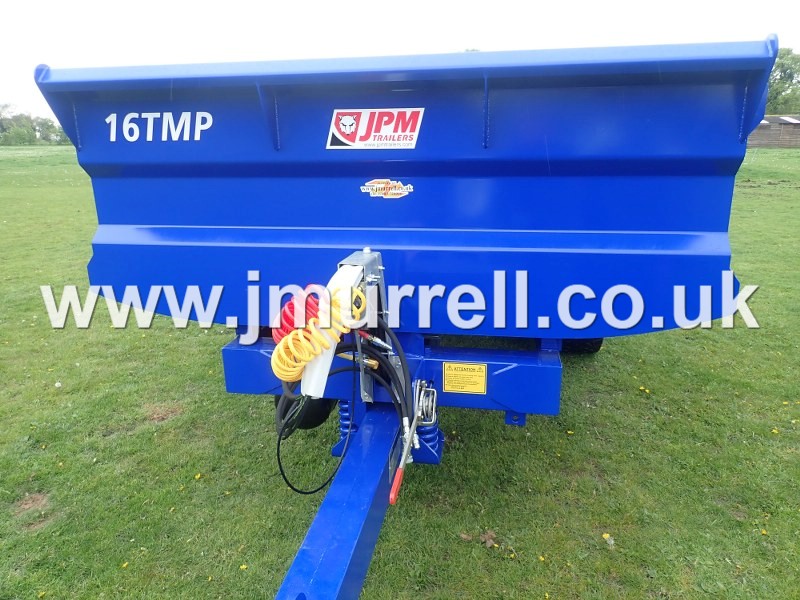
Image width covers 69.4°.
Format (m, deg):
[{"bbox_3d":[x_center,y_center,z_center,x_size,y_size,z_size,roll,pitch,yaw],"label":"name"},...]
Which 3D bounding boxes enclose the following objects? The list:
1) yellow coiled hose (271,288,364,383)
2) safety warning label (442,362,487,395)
[{"bbox_3d":[-0.223,0.098,1.590,0.205,0.215,0.240,2,15,10],"label":"yellow coiled hose"},{"bbox_3d":[0.259,0.313,2.292,0.170,0.126,0.005,2,15,10],"label":"safety warning label"}]

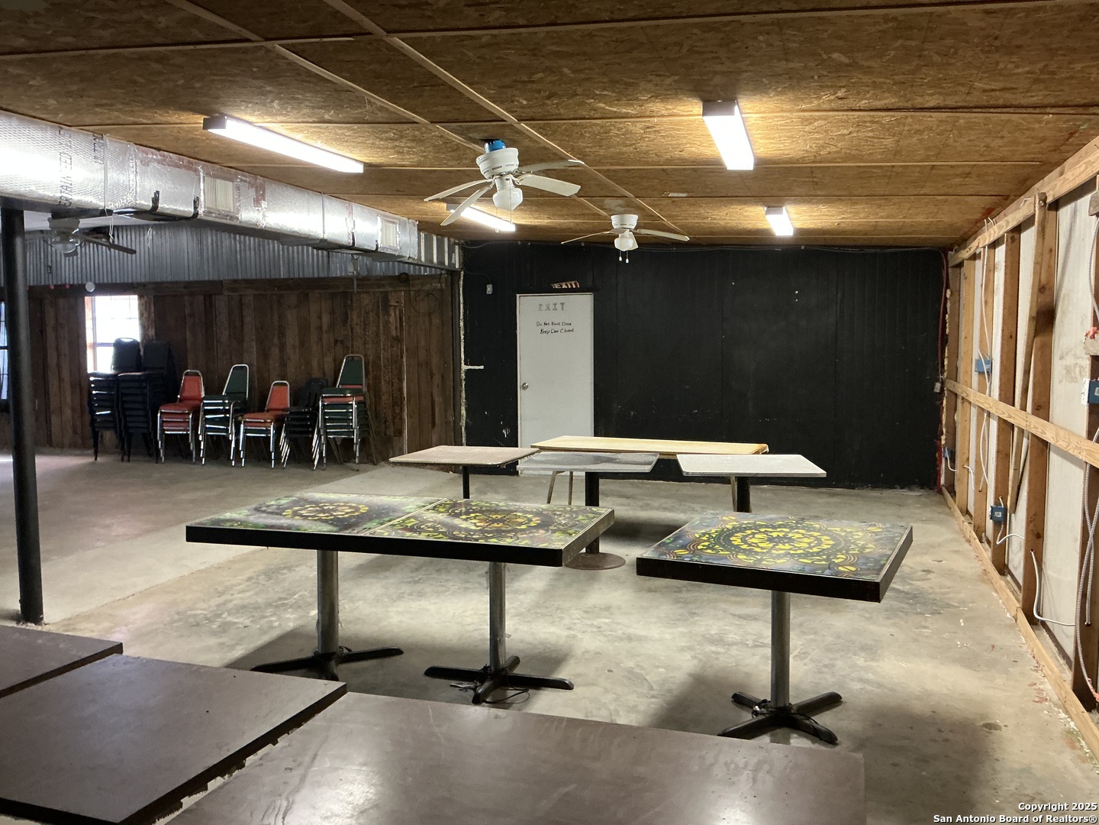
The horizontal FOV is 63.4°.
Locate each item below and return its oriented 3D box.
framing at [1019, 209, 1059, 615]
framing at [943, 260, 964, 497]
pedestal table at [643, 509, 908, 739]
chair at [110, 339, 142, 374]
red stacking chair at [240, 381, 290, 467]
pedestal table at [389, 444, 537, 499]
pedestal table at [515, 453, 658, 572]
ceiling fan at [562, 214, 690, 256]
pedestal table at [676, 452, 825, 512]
[{"bbox_3d":[2.670,0.007,4.846,0.100,2.360,0.045,1,5,19],"label":"framing"},{"bbox_3d":[3.994,-0.320,8.798,0.100,2.360,0.045,1,5,19],"label":"framing"},{"bbox_3d":[0.973,0.921,3.756,0.920,0.760,0.945,2,5,27],"label":"pedestal table"},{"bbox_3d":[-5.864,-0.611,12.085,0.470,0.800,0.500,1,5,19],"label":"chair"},{"bbox_3d":[-3.649,0.141,11.561,0.480,1.080,0.620,1,5,19],"label":"red stacking chair"},{"bbox_3d":[-0.612,0.688,6.741,0.850,0.750,0.870,1,5,19],"label":"pedestal table"},{"bbox_3d":[0.297,0.711,6.402,0.910,0.748,0.860,0,5,10],"label":"pedestal table"},{"bbox_3d":[0.646,-1.489,7.548,1.120,0.360,1.120,-1,5,-6],"label":"ceiling fan"},{"bbox_3d":[1.354,0.726,6.137,0.895,0.750,0.910,0,5,5],"label":"pedestal table"}]

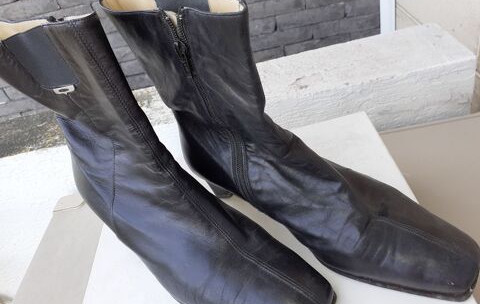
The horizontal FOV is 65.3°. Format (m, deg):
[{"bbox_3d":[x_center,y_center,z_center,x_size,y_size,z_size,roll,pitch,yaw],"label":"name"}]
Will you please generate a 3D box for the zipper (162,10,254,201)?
[{"bbox_3d":[-0.018,-0.025,0.311,0.042,0.192,0.021,20,52,37],"label":"zipper"}]

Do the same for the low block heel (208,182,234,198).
[{"bbox_3d":[-0.017,0.024,0.428,0.039,0.028,0.042,20,52,37],"label":"low block heel"}]

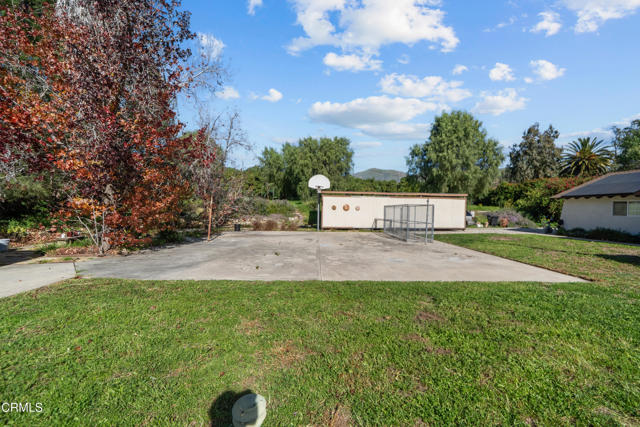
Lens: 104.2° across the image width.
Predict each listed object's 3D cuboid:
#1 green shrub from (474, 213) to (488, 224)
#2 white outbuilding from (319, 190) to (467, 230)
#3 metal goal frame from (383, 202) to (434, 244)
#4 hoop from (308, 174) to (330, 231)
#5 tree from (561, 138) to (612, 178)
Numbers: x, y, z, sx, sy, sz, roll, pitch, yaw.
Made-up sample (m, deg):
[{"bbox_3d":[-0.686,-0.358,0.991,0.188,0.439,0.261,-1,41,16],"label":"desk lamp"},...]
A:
[{"bbox_3d":[15.500,0.520,23.900,1.150,1.150,1.100,1,1,0],"label":"green shrub"},{"bbox_3d":[5.800,-0.130,21.000,11.800,2.900,3.200,1,1,-6],"label":"white outbuilding"},{"bbox_3d":[4.900,0.460,14.200,1.320,1.770,4.350,1,1,1],"label":"metal goal frame"},{"bbox_3d":[-0.040,-0.700,17.100,1.450,3.850,1.200,1,1,0],"label":"hoop"},{"bbox_3d":[40.700,-5.100,38.000,5.600,13.200,5.600,1,1,0],"label":"tree"}]

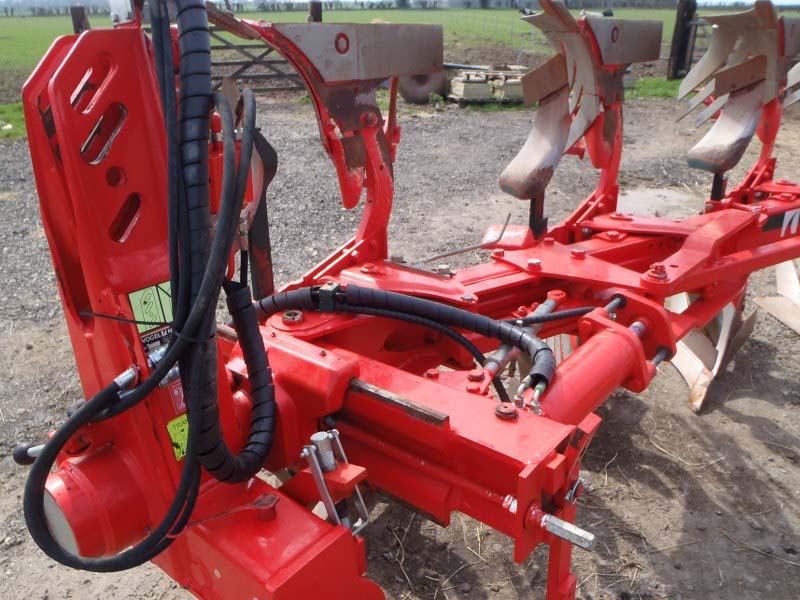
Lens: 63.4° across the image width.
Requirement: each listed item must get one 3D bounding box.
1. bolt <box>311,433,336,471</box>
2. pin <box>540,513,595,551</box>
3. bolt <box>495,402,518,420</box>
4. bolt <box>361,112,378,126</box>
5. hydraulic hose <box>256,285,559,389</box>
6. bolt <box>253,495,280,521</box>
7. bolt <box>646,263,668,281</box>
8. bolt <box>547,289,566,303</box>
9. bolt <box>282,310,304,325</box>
[{"bbox_3d":[-0.157,0.312,1.325,0.037,0.078,0.037,-9,24,4],"label":"bolt"},{"bbox_3d":[0.292,0.398,1.122,0.090,0.025,0.025,24,33,28],"label":"pin"},{"bbox_3d":[0.212,0.222,1.290,0.046,0.020,0.046,0,24,0],"label":"bolt"},{"bbox_3d":[-0.090,-0.536,1.920,0.030,0.044,0.044,17,29,32],"label":"bolt"},{"bbox_3d":[-0.005,0.045,1.480,0.762,0.114,0.139,13,28,26],"label":"hydraulic hose"},{"bbox_3d":[-0.257,0.397,1.237,0.046,0.030,0.046,17,29,32],"label":"bolt"},{"bbox_3d":[0.714,-0.079,1.794,0.055,0.036,0.055,17,29,32],"label":"bolt"},{"bbox_3d":[0.418,-0.012,1.728,0.050,0.021,0.050,0,24,0],"label":"bolt"},{"bbox_3d":[-0.264,0.043,1.607,0.052,0.018,0.052,0,24,0],"label":"bolt"}]

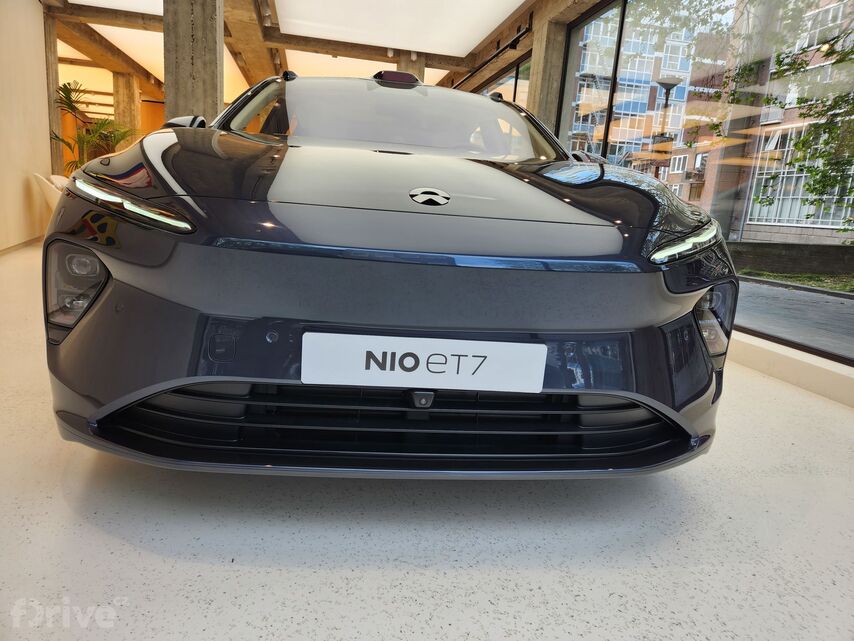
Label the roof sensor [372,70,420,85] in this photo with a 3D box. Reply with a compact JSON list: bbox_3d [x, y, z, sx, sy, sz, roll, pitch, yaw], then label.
[{"bbox_3d":[-0.168,-1.351,3.156,0.265,0.070,0.200,3,10,-6],"label":"roof sensor"}]

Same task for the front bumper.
[{"bbox_3d":[-0.018,0.067,1.409,1.870,0.520,0.470,3,10,-6],"label":"front bumper"}]

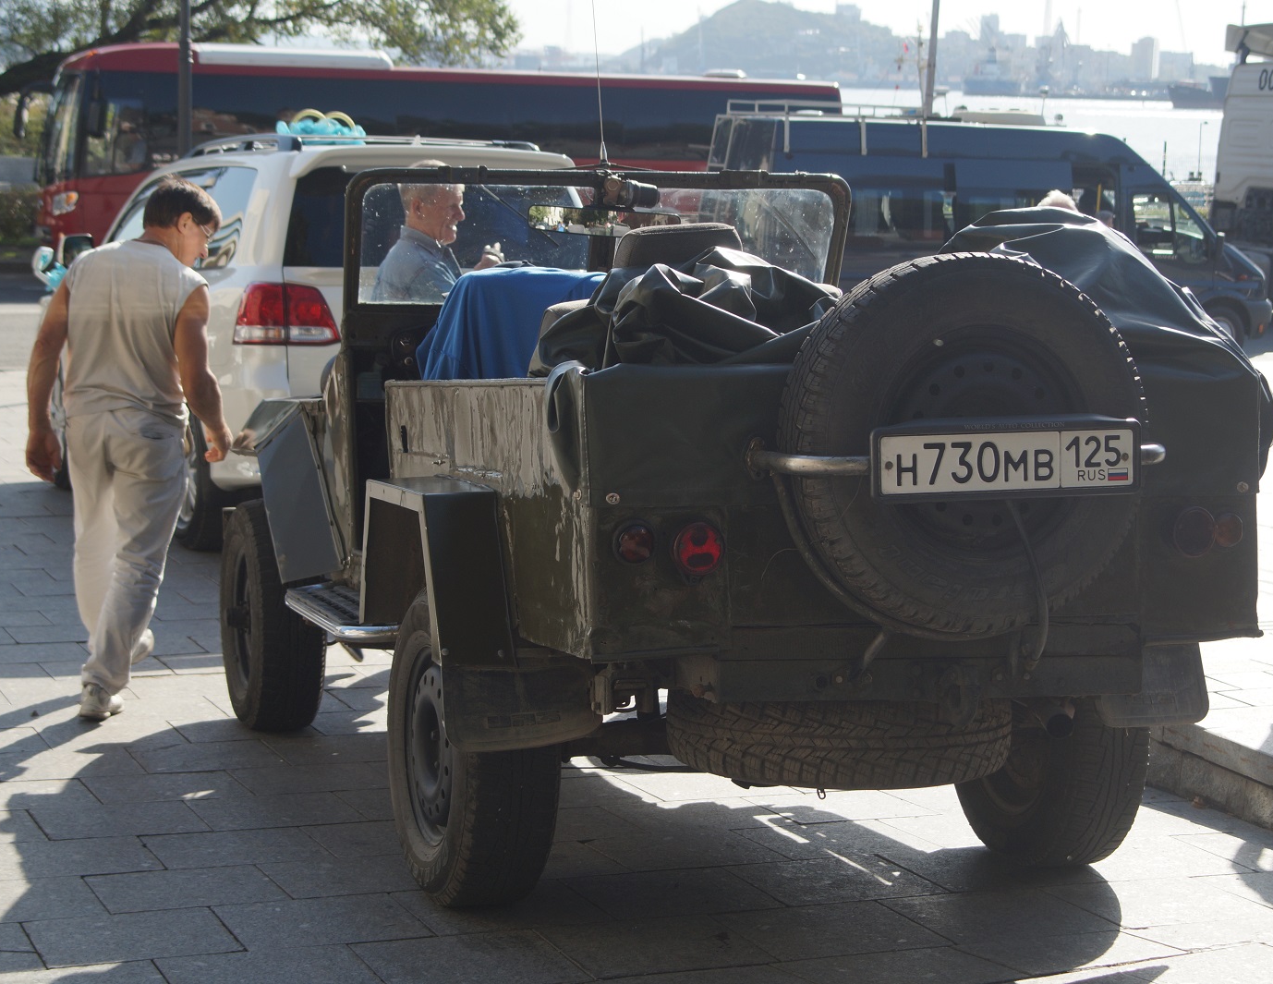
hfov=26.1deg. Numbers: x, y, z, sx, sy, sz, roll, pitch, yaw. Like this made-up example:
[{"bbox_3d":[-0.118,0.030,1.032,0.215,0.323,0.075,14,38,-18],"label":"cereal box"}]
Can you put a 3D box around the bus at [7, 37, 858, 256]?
[{"bbox_3d":[-3.152,-5.023,42.748,12.000,3.400,2.500,0,9,-12],"label":"bus"}]

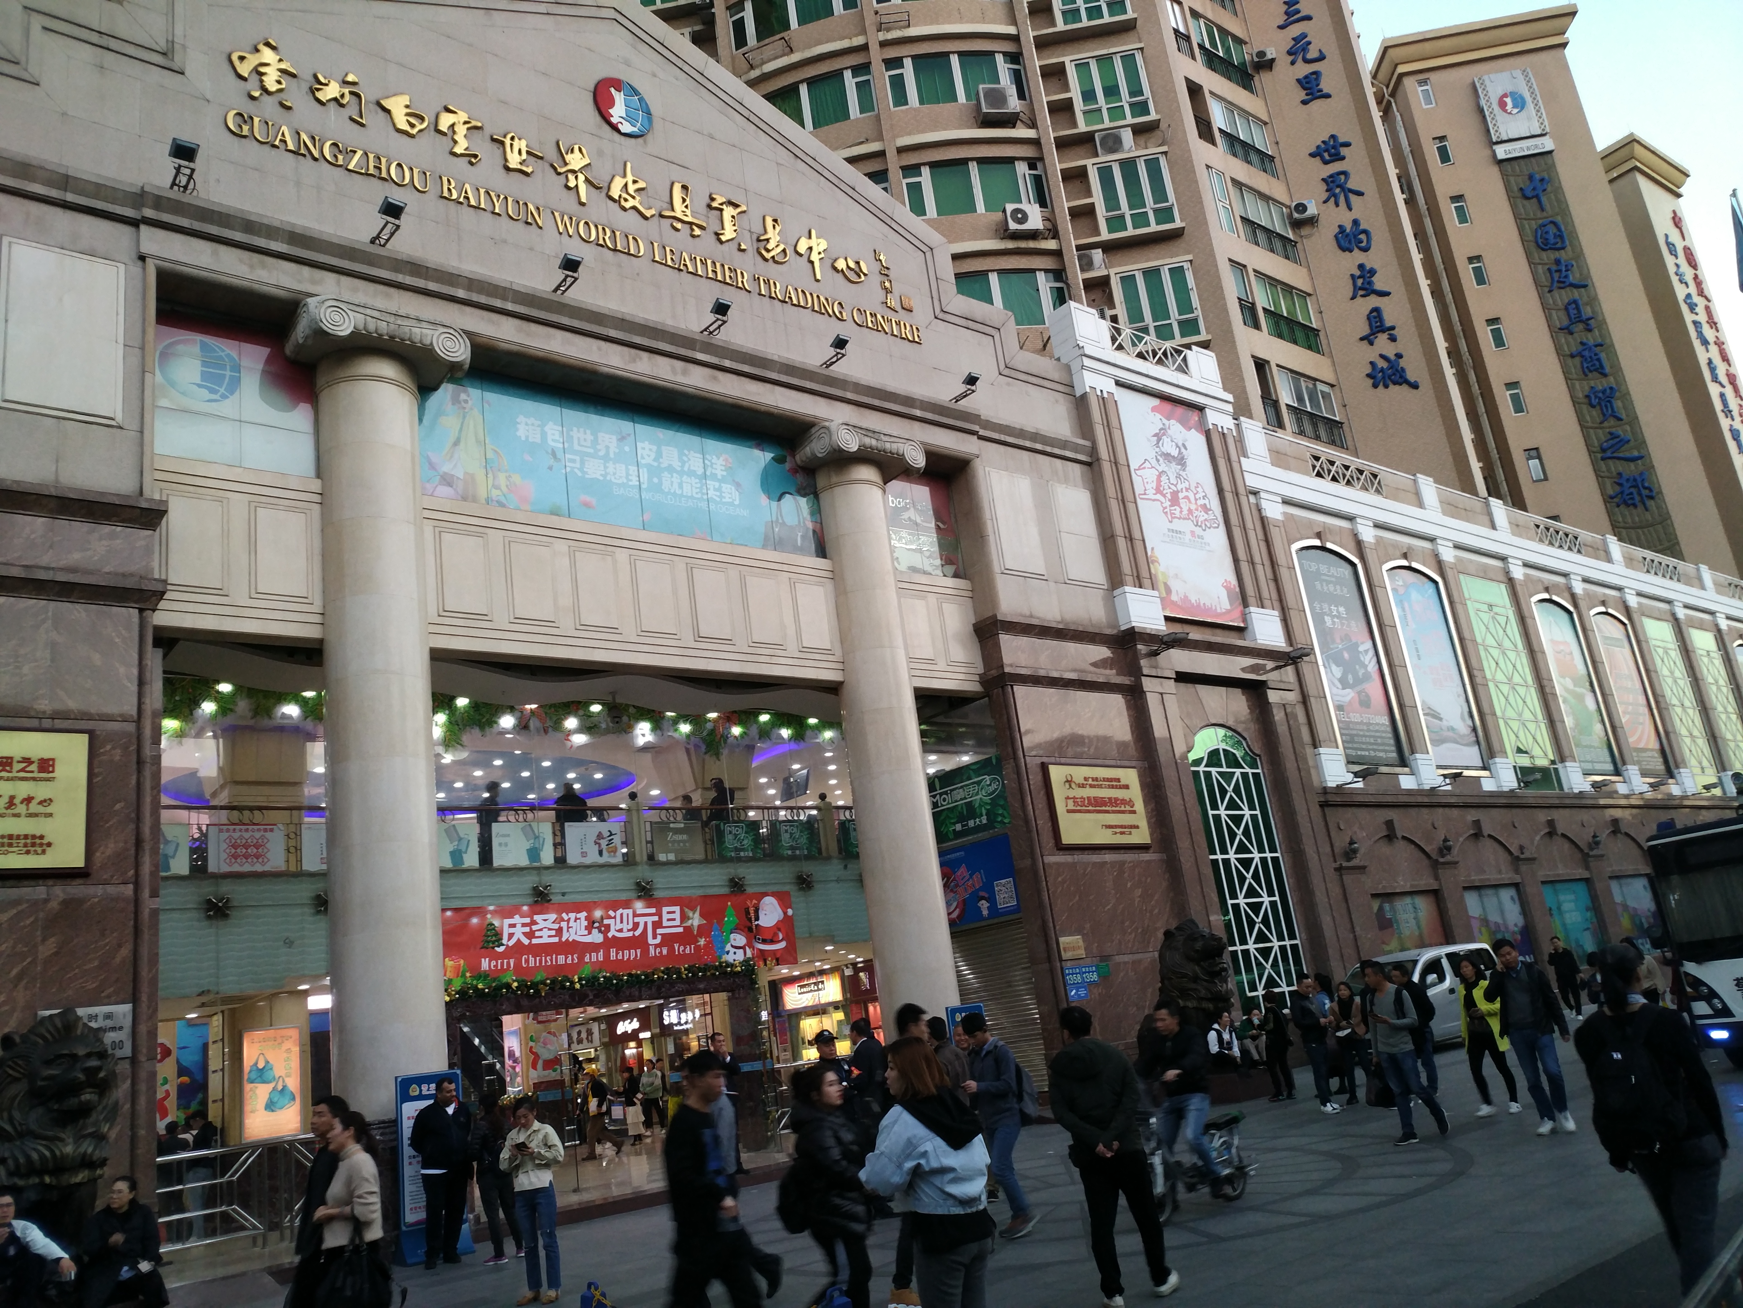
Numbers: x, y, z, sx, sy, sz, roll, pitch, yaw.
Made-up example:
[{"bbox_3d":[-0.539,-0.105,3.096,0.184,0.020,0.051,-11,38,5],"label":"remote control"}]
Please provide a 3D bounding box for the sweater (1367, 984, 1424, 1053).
[{"bbox_3d":[5.210,3.620,13.480,0.380,0.700,0.520,6,-21,-40],"label":"sweater"}]

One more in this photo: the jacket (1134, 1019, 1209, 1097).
[{"bbox_3d":[2.425,3.273,11.026,0.460,0.580,0.540,4,-20,-37],"label":"jacket"}]

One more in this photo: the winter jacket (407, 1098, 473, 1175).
[{"bbox_3d":[-4.701,5.250,14.840,0.640,0.730,0.380,5,-20,-37],"label":"winter jacket"}]

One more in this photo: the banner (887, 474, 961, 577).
[{"bbox_3d":[1.094,-2.689,28.205,1.980,2.250,0.060,6,-21,-40],"label":"banner"}]

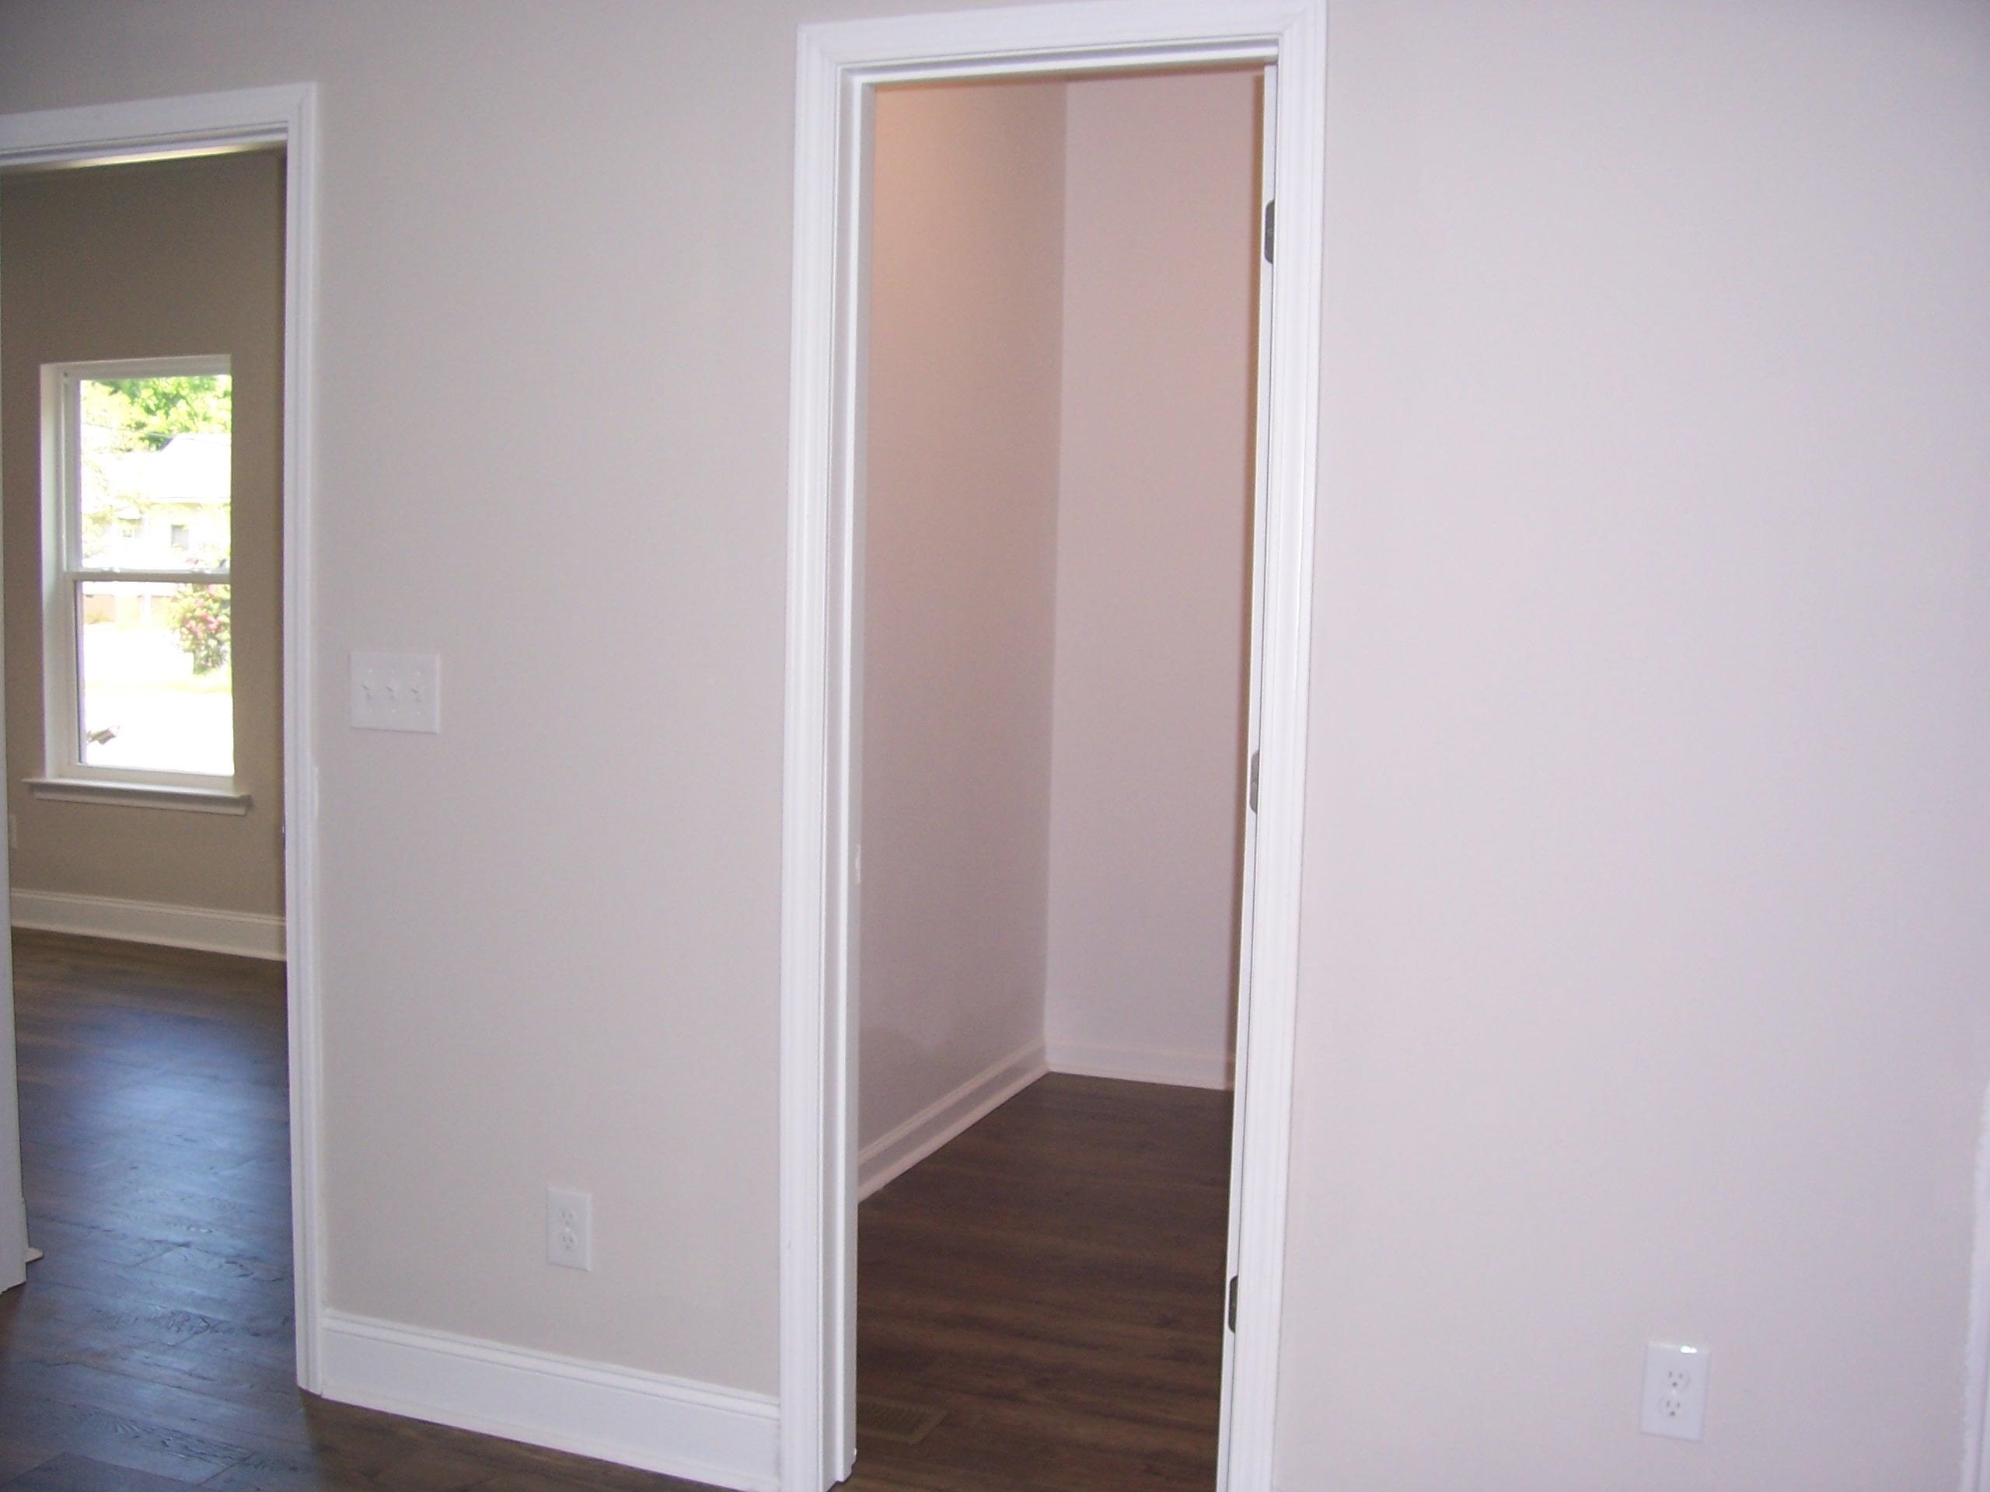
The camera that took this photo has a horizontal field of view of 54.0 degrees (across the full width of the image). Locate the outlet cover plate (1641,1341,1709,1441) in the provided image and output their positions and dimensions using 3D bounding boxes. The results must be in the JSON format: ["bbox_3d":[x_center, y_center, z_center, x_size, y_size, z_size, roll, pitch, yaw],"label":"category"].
[{"bbox_3d":[0.844,0.805,2.426,0.077,0.122,0.010,3,5,21],"label":"outlet cover plate"}]

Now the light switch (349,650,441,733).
[{"bbox_3d":[-0.938,-0.083,3.043,0.169,0.122,0.013,3,5,21],"label":"light switch"}]

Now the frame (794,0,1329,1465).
[{"bbox_3d":[0.066,0.070,2.726,0.750,2.122,0.145,3,5,21],"label":"frame"}]

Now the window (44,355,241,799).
[{"bbox_3d":[-3.043,-0.620,7.019,0.910,1.530,0.130,3,5,21],"label":"window"}]

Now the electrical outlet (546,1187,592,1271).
[{"bbox_3d":[-0.655,0.743,2.994,0.077,0.122,0.010,3,5,21],"label":"electrical outlet"}]

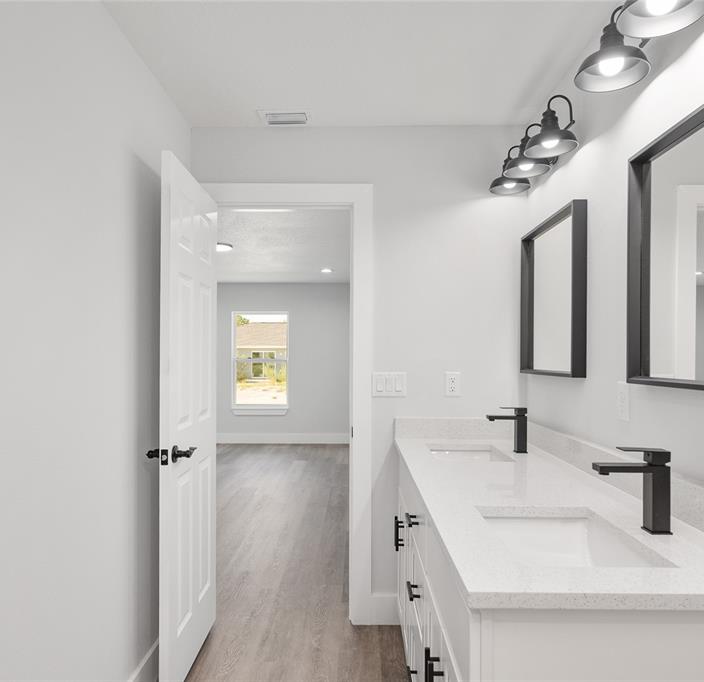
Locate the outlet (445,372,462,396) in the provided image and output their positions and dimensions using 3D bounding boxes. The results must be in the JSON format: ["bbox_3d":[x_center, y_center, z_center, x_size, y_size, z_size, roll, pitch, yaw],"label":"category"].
[{"bbox_3d":[0.487,0.208,2.591,0.073,0.116,0.010,0,-1,0],"label":"outlet"}]

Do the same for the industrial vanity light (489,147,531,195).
[{"bbox_3d":[0.725,-0.789,2.467,0.197,0.195,0.187,0,-1,0],"label":"industrial vanity light"}]

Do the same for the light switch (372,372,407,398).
[{"bbox_3d":[0.181,0.210,2.590,0.163,0.116,0.012,0,-1,0],"label":"light switch"}]

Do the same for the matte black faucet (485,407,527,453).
[{"bbox_3d":[0.644,0.369,2.251,0.164,0.185,0.050,0,-1,0],"label":"matte black faucet"}]

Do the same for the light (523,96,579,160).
[{"bbox_3d":[0.720,-0.786,1.945,0.197,0.195,0.187,0,-1,0],"label":"light"}]

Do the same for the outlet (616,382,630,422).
[{"bbox_3d":[0.838,0.187,1.678,0.010,0.116,0.073,0,-1,0],"label":"outlet"}]

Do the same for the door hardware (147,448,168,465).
[{"bbox_3d":[-0.694,0.410,1.936,0.090,0.056,0.070,0,-1,0],"label":"door hardware"}]

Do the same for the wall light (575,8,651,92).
[{"bbox_3d":[0.748,-0.848,1.525,0.212,0.210,0.194,0,-1,1],"label":"wall light"}]

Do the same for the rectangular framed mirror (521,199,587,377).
[{"bbox_3d":[0.819,-0.176,2.236,0.052,0.635,0.589,0,-1,0],"label":"rectangular framed mirror"}]

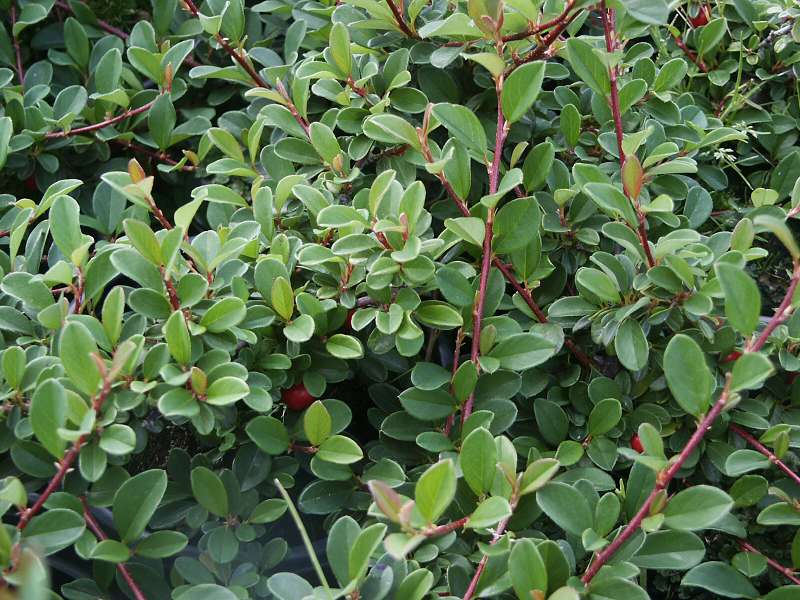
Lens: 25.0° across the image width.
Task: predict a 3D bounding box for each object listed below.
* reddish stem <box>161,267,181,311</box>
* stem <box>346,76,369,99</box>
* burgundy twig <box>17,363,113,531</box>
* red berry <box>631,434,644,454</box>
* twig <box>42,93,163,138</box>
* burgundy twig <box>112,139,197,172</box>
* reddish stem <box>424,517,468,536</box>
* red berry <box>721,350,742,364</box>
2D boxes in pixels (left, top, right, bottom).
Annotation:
[{"bbox_3d":[-0.068,-0.003,0.535,0.003,0.016,0.003,-19,40,-7],"label":"reddish stem"},{"bbox_3d":[-0.014,-0.071,0.603,0.003,0.009,0.003,-48,34,4],"label":"stem"},{"bbox_3d":[-0.088,0.039,0.470,0.004,0.051,0.003,30,12,-7],"label":"burgundy twig"},{"bbox_3d":[0.071,0.043,0.530,0.008,0.008,0.008,7,40,8],"label":"red berry"},{"bbox_3d":[-0.102,-0.062,0.617,0.045,0.004,0.002,-17,9,13],"label":"twig"},{"bbox_3d":[-0.086,-0.050,0.626,0.038,0.003,0.003,20,2,27],"label":"burgundy twig"},{"bbox_3d":[0.012,0.059,0.466,0.017,0.002,0.002,-11,79,-48],"label":"reddish stem"},{"bbox_3d":[0.101,0.017,0.545,0.009,0.009,0.009,9,41,11],"label":"red berry"}]

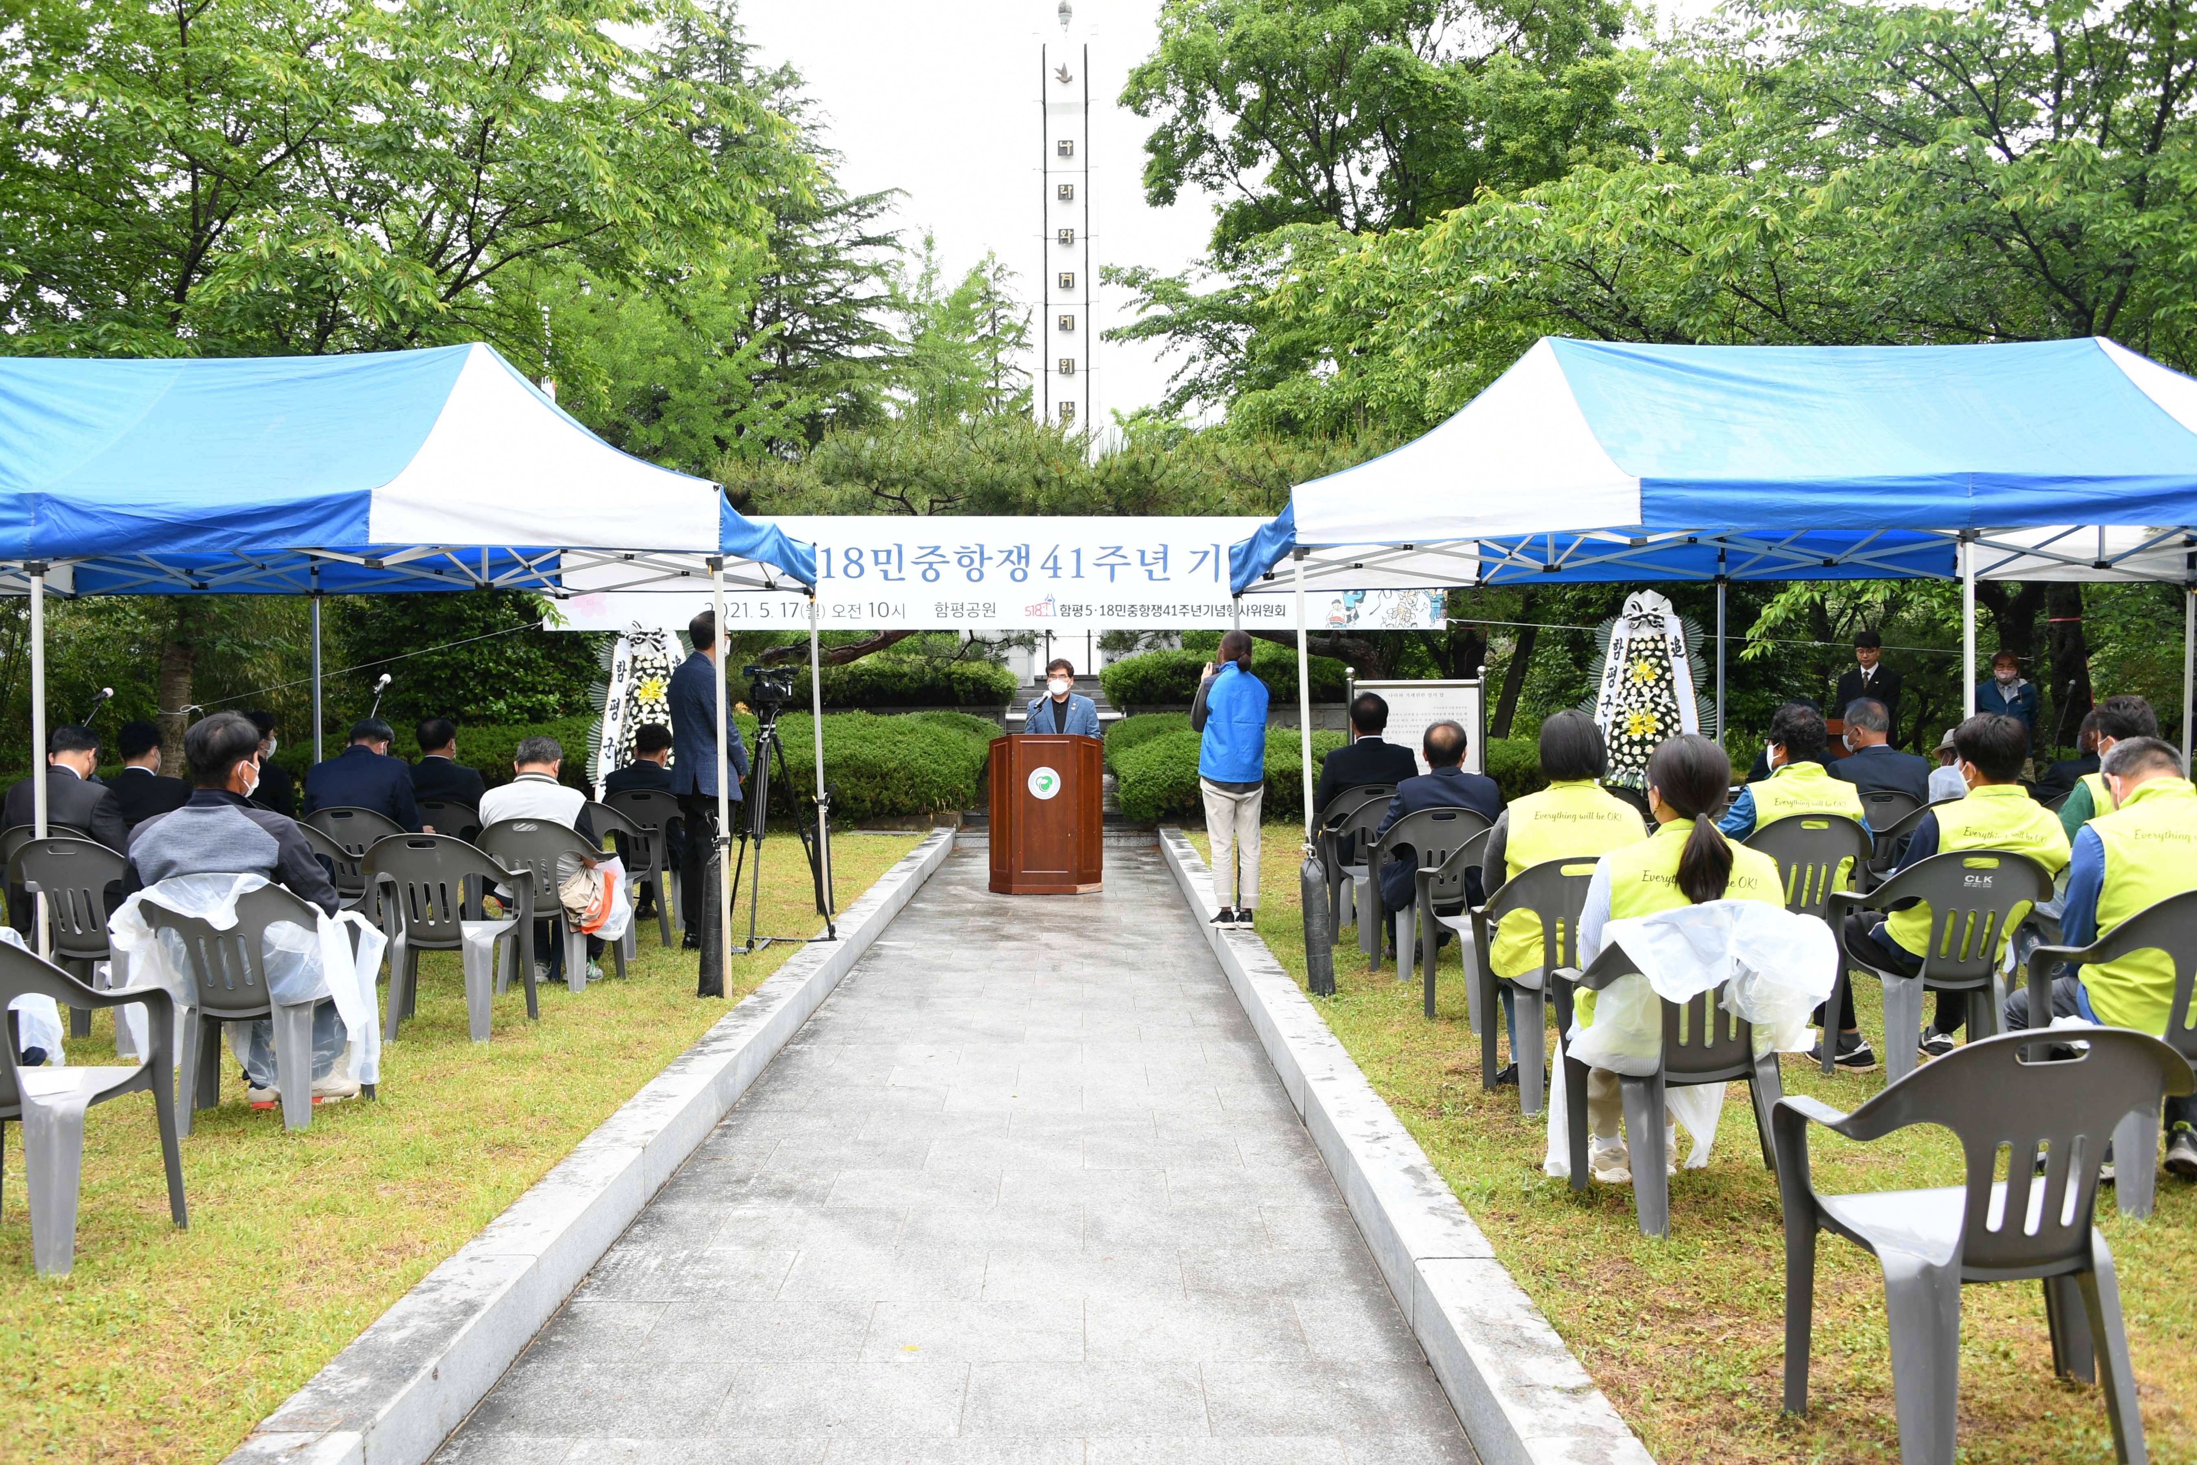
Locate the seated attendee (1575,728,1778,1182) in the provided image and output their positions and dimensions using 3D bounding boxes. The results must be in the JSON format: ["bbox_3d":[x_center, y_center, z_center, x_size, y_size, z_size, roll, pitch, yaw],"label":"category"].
[{"bbox_3d":[1.473,0.595,4.447,0.510,1.210,0.720,0,1,-4],"label":"seated attendee"}]

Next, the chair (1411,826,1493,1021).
[{"bbox_3d":[1.619,0.754,6.771,0.580,0.790,0.560,0,1,-6],"label":"chair"}]

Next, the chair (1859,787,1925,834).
[{"bbox_3d":[3.808,0.678,8.503,0.580,0.790,0.540,-1,2,-3],"label":"chair"}]

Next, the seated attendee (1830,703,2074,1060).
[{"bbox_3d":[2.755,0.552,5.678,0.600,1.220,0.820,-1,2,-8],"label":"seated attendee"}]

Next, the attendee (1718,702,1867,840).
[{"bbox_3d":[2.765,0.503,7.078,0.600,1.240,0.800,-1,2,-8],"label":"attendee"}]

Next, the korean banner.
[{"bbox_3d":[-0.803,-1.231,13.330,7.050,0.900,0.030,0,1,0],"label":"korean banner"}]

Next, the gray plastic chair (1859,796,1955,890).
[{"bbox_3d":[4.299,0.704,8.741,0.580,0.790,0.560,0,1,-5],"label":"gray plastic chair"}]

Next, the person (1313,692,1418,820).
[{"bbox_3d":[1.504,0.431,9.566,0.550,1.270,0.800,-1,2,0],"label":"person"}]

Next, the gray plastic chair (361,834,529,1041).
[{"bbox_3d":[-2.573,0.788,6.754,0.580,0.790,0.540,0,2,2],"label":"gray plastic chair"}]

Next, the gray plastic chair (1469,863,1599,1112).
[{"bbox_3d":[1.549,0.781,5.521,0.580,0.790,0.560,0,1,-4],"label":"gray plastic chair"}]

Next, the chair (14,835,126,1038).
[{"bbox_3d":[-3.671,0.779,6.351,0.580,0.790,0.560,0,1,-3],"label":"chair"}]

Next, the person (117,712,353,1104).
[{"bbox_3d":[-2.632,0.561,5.406,0.580,1.260,0.740,0,1,-3],"label":"person"}]

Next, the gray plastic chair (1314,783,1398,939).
[{"bbox_3d":[1.574,0.688,9.841,0.580,0.790,0.560,0,1,-5],"label":"gray plastic chair"}]

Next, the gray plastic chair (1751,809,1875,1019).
[{"bbox_3d":[2.760,0.734,6.884,0.580,0.790,0.540,-1,2,-9],"label":"gray plastic chair"}]

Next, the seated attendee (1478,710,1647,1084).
[{"bbox_3d":[1.508,0.549,5.637,0.520,1.250,0.700,0,1,-4],"label":"seated attendee"}]

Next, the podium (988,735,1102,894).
[{"bbox_3d":[-0.392,0.586,12.757,0.850,1.170,0.550,0,1,0],"label":"podium"}]

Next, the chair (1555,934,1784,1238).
[{"bbox_3d":[1.499,0.817,4.315,0.580,0.790,0.540,-1,2,-3],"label":"chair"}]

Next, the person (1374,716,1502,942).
[{"bbox_3d":[1.555,0.515,7.968,0.560,1.190,0.800,0,2,2],"label":"person"}]

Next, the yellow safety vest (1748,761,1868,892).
[{"bbox_3d":[2.804,0.390,6.814,0.470,0.560,0.320,-1,2,-8],"label":"yellow safety vest"}]

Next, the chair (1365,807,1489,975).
[{"bbox_3d":[1.526,0.723,7.684,0.580,0.790,0.540,0,2,3],"label":"chair"}]

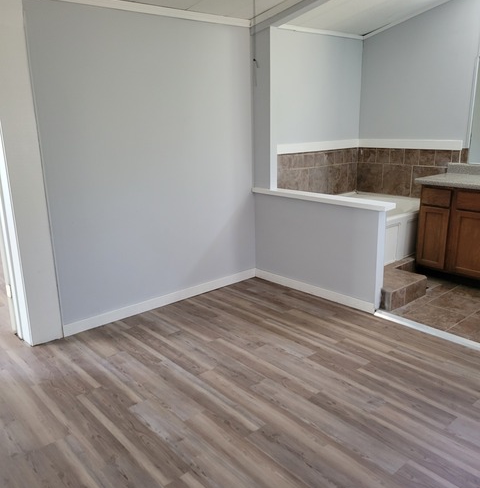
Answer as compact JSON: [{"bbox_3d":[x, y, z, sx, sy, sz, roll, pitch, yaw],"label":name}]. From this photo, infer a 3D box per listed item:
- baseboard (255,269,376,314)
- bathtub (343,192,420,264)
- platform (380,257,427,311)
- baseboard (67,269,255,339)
[{"bbox_3d":[0.593,0.381,4.143,0.015,0.089,1.317,-14,19,-40],"label":"baseboard"},{"bbox_3d":[1.129,-0.161,4.731,1.570,0.410,1.130,-14,19,-40],"label":"bathtub"},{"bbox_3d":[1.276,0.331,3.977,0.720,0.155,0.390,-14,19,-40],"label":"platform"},{"bbox_3d":[-0.555,0.444,4.022,1.875,0.089,0.015,-14,19,-40],"label":"baseboard"}]

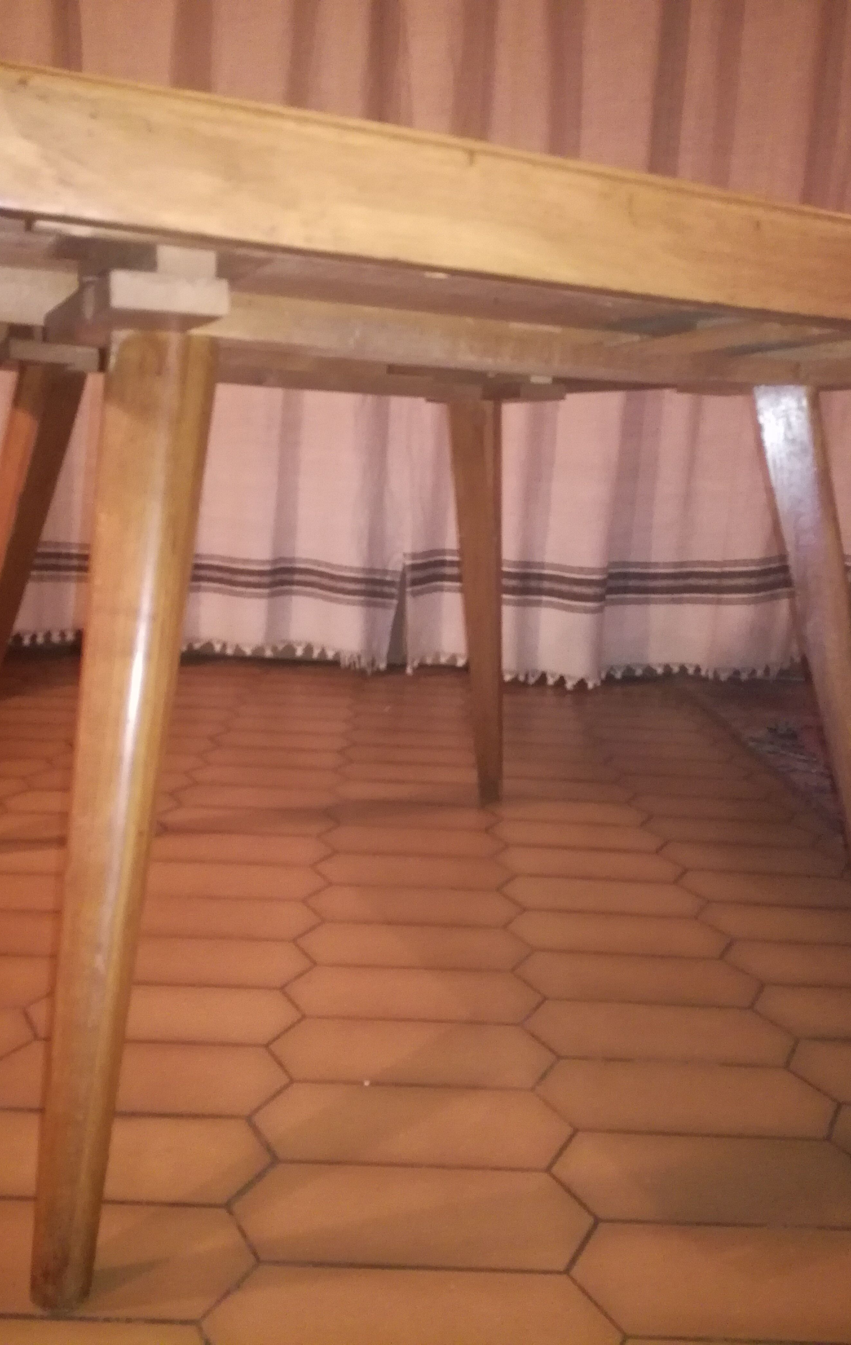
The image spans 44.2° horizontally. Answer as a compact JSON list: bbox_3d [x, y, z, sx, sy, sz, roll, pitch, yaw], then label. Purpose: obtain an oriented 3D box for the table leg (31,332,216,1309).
[{"bbox_3d":[-0.216,0.093,0.724,0.068,0.674,0.062,5,-2,18],"label":"table leg"}]

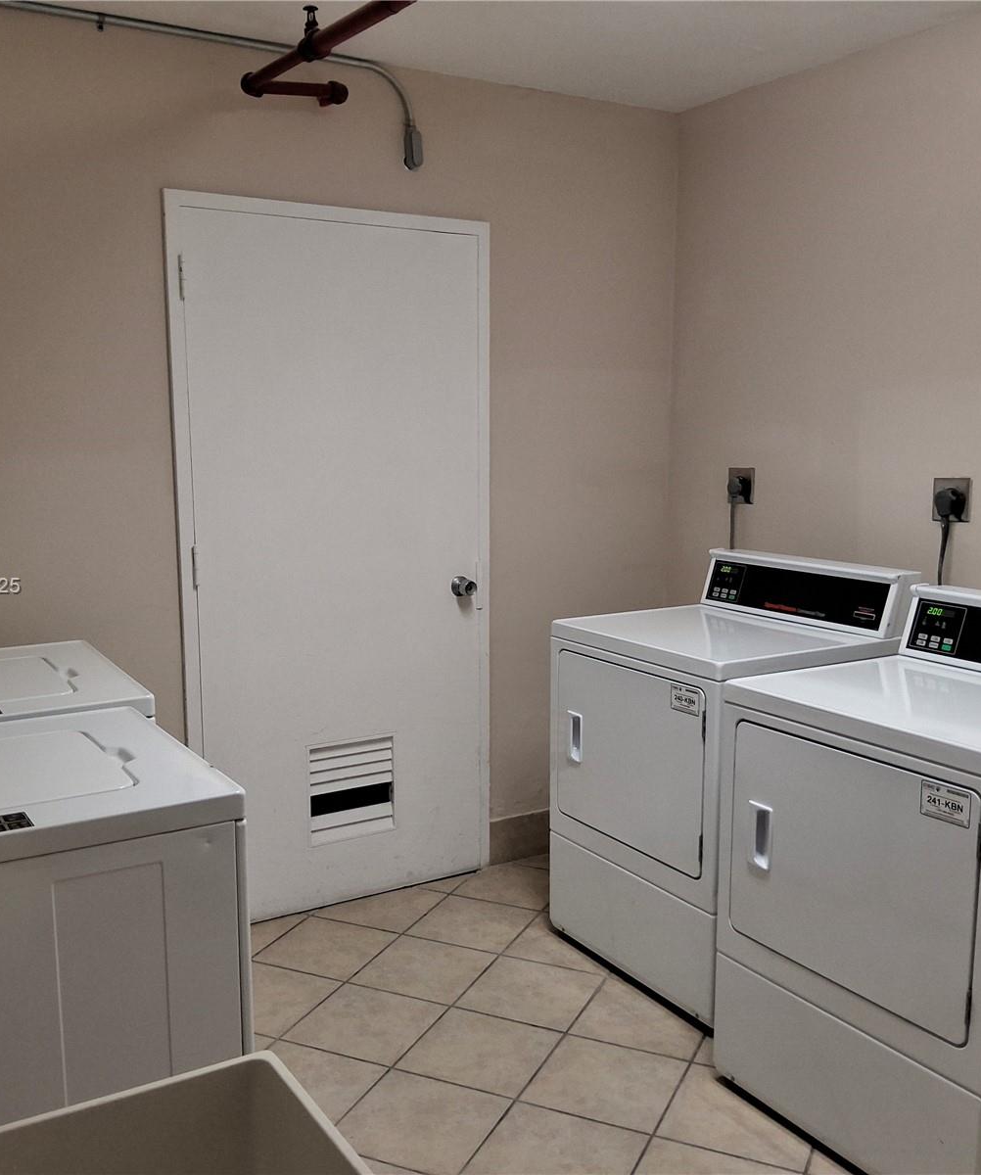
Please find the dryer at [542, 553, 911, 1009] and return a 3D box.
[{"bbox_3d":[0.661,0.489,3.167,0.709,1.087,0.683,-5,9,-32],"label":"dryer"}]

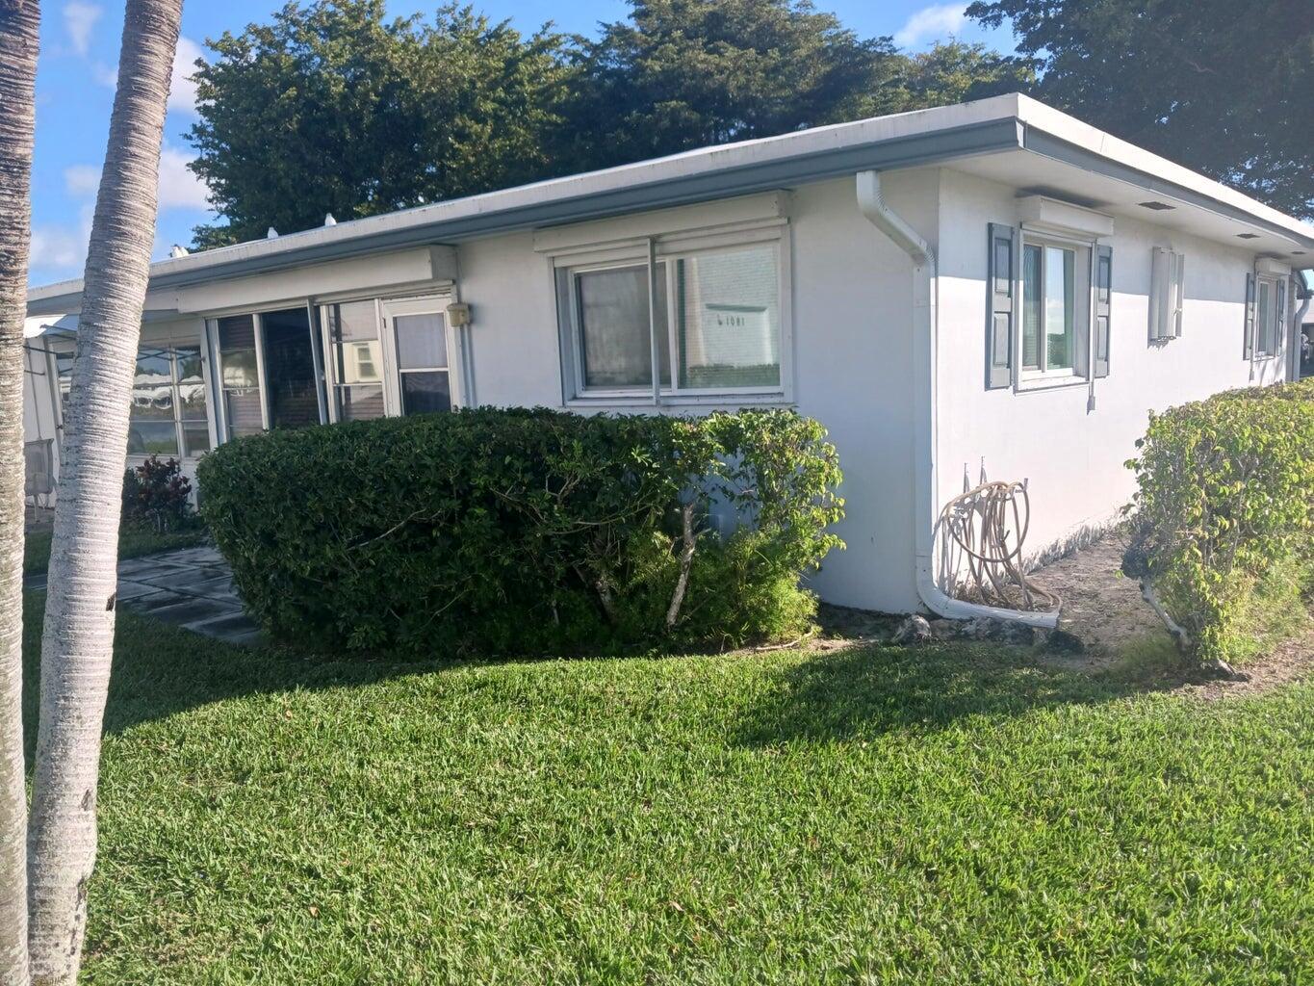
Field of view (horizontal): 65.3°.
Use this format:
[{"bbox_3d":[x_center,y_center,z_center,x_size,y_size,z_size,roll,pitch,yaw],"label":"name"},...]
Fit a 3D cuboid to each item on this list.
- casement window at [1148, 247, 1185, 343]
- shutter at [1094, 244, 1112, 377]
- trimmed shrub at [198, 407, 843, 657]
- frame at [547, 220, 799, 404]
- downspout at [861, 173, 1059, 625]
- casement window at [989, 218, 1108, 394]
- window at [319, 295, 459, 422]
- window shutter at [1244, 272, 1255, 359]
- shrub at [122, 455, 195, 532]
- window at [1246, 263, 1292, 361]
[{"bbox_3d":[4.497,-1.742,8.981,0.140,0.770,0.620,4,10,40],"label":"casement window"},{"bbox_3d":[3.387,-1.376,7.782,0.035,0.980,0.330,4,10,40],"label":"shutter"},{"bbox_3d":[-0.794,0.164,6.066,3.500,1.220,1.300,-1,7,12],"label":"trimmed shrub"},{"bbox_3d":[0.057,-1.134,6.895,2.030,1.080,0.150,4,10,40],"label":"frame"},{"bbox_3d":[1.599,-0.480,5.471,0.910,2.450,0.440,4,10,40],"label":"downspout"},{"bbox_3d":[2.744,-1.259,7.052,0.130,1.070,2.290,4,10,40],"label":"casement window"},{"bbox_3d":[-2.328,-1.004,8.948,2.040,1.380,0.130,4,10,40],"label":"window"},{"bbox_3d":[6.845,-2.022,11.813,0.035,0.975,0.330,4,10,40],"label":"window shutter"},{"bbox_3d":[-5.148,-0.023,10.466,0.780,0.790,0.750,4,10,40],"label":"shrub"},{"bbox_3d":[7.443,-2.162,12.519,0.140,1.090,2.240,4,10,40],"label":"window"}]

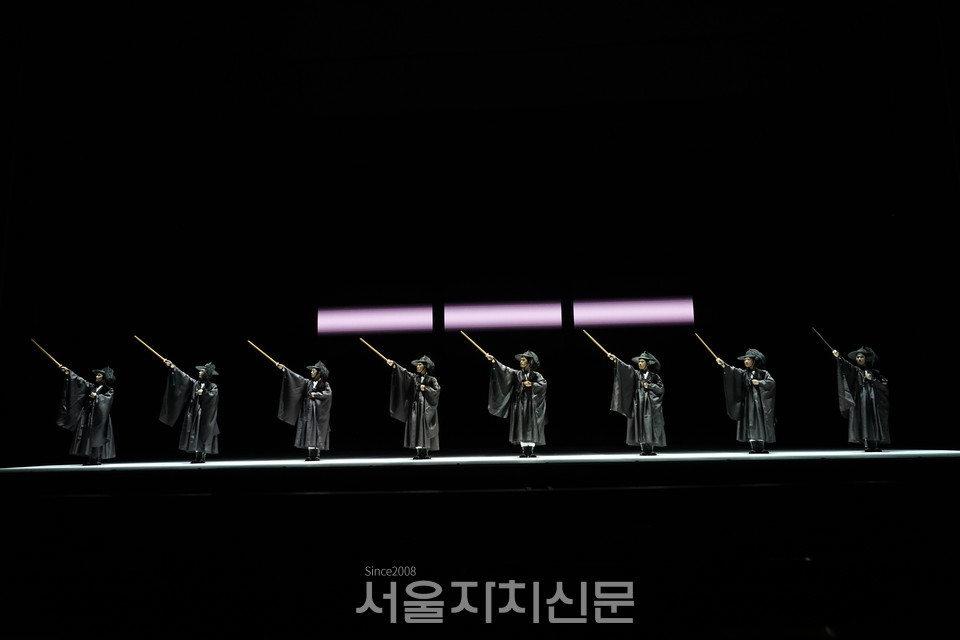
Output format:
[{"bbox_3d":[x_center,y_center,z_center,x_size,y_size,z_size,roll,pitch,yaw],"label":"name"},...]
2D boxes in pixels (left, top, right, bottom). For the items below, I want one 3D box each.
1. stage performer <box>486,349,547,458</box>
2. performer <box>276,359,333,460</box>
[{"bbox_3d":[0.666,1.497,12.423,1.024,1.910,0.620,-4,-9,18],"label":"stage performer"},{"bbox_3d":[-3.195,1.659,12.667,0.969,1.807,0.620,-5,-10,20],"label":"performer"}]

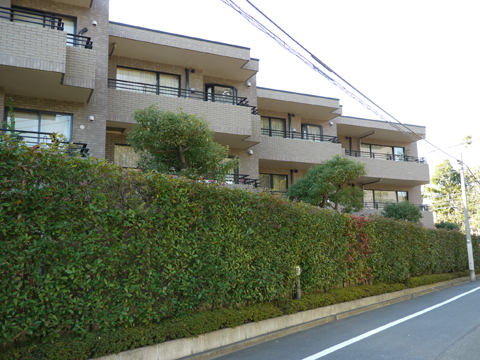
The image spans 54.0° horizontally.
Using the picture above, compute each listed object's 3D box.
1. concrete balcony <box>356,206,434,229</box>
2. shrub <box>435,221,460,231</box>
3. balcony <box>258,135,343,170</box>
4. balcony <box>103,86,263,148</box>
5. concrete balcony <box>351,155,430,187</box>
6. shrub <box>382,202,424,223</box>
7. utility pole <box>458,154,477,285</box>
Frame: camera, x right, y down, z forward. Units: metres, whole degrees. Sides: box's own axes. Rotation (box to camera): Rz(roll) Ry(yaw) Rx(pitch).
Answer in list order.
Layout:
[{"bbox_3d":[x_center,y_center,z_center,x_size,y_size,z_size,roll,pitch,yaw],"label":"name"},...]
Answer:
[{"bbox_3d":[8.331,2.351,26.645,6.700,1.070,1.740,4,-11,-25],"label":"concrete balcony"},{"bbox_3d":[11.446,2.755,25.958,1.450,1.000,1.300,4,-11,-25],"label":"shrub"},{"bbox_3d":[2.592,-1.133,22.243,5.620,1.060,1.750,4,-11,-25],"label":"balcony"},{"bbox_3d":[-1.951,-2.029,16.498,5.870,1.060,1.750,4,-11,-25],"label":"balcony"},{"bbox_3d":[8.284,-0.409,27.113,6.700,1.070,1.740,4,-11,-25],"label":"concrete balcony"},{"bbox_3d":[7.445,1.680,21.583,1.900,1.400,1.800,4,-11,-25],"label":"shrub"},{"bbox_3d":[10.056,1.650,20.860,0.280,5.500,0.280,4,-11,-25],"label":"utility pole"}]

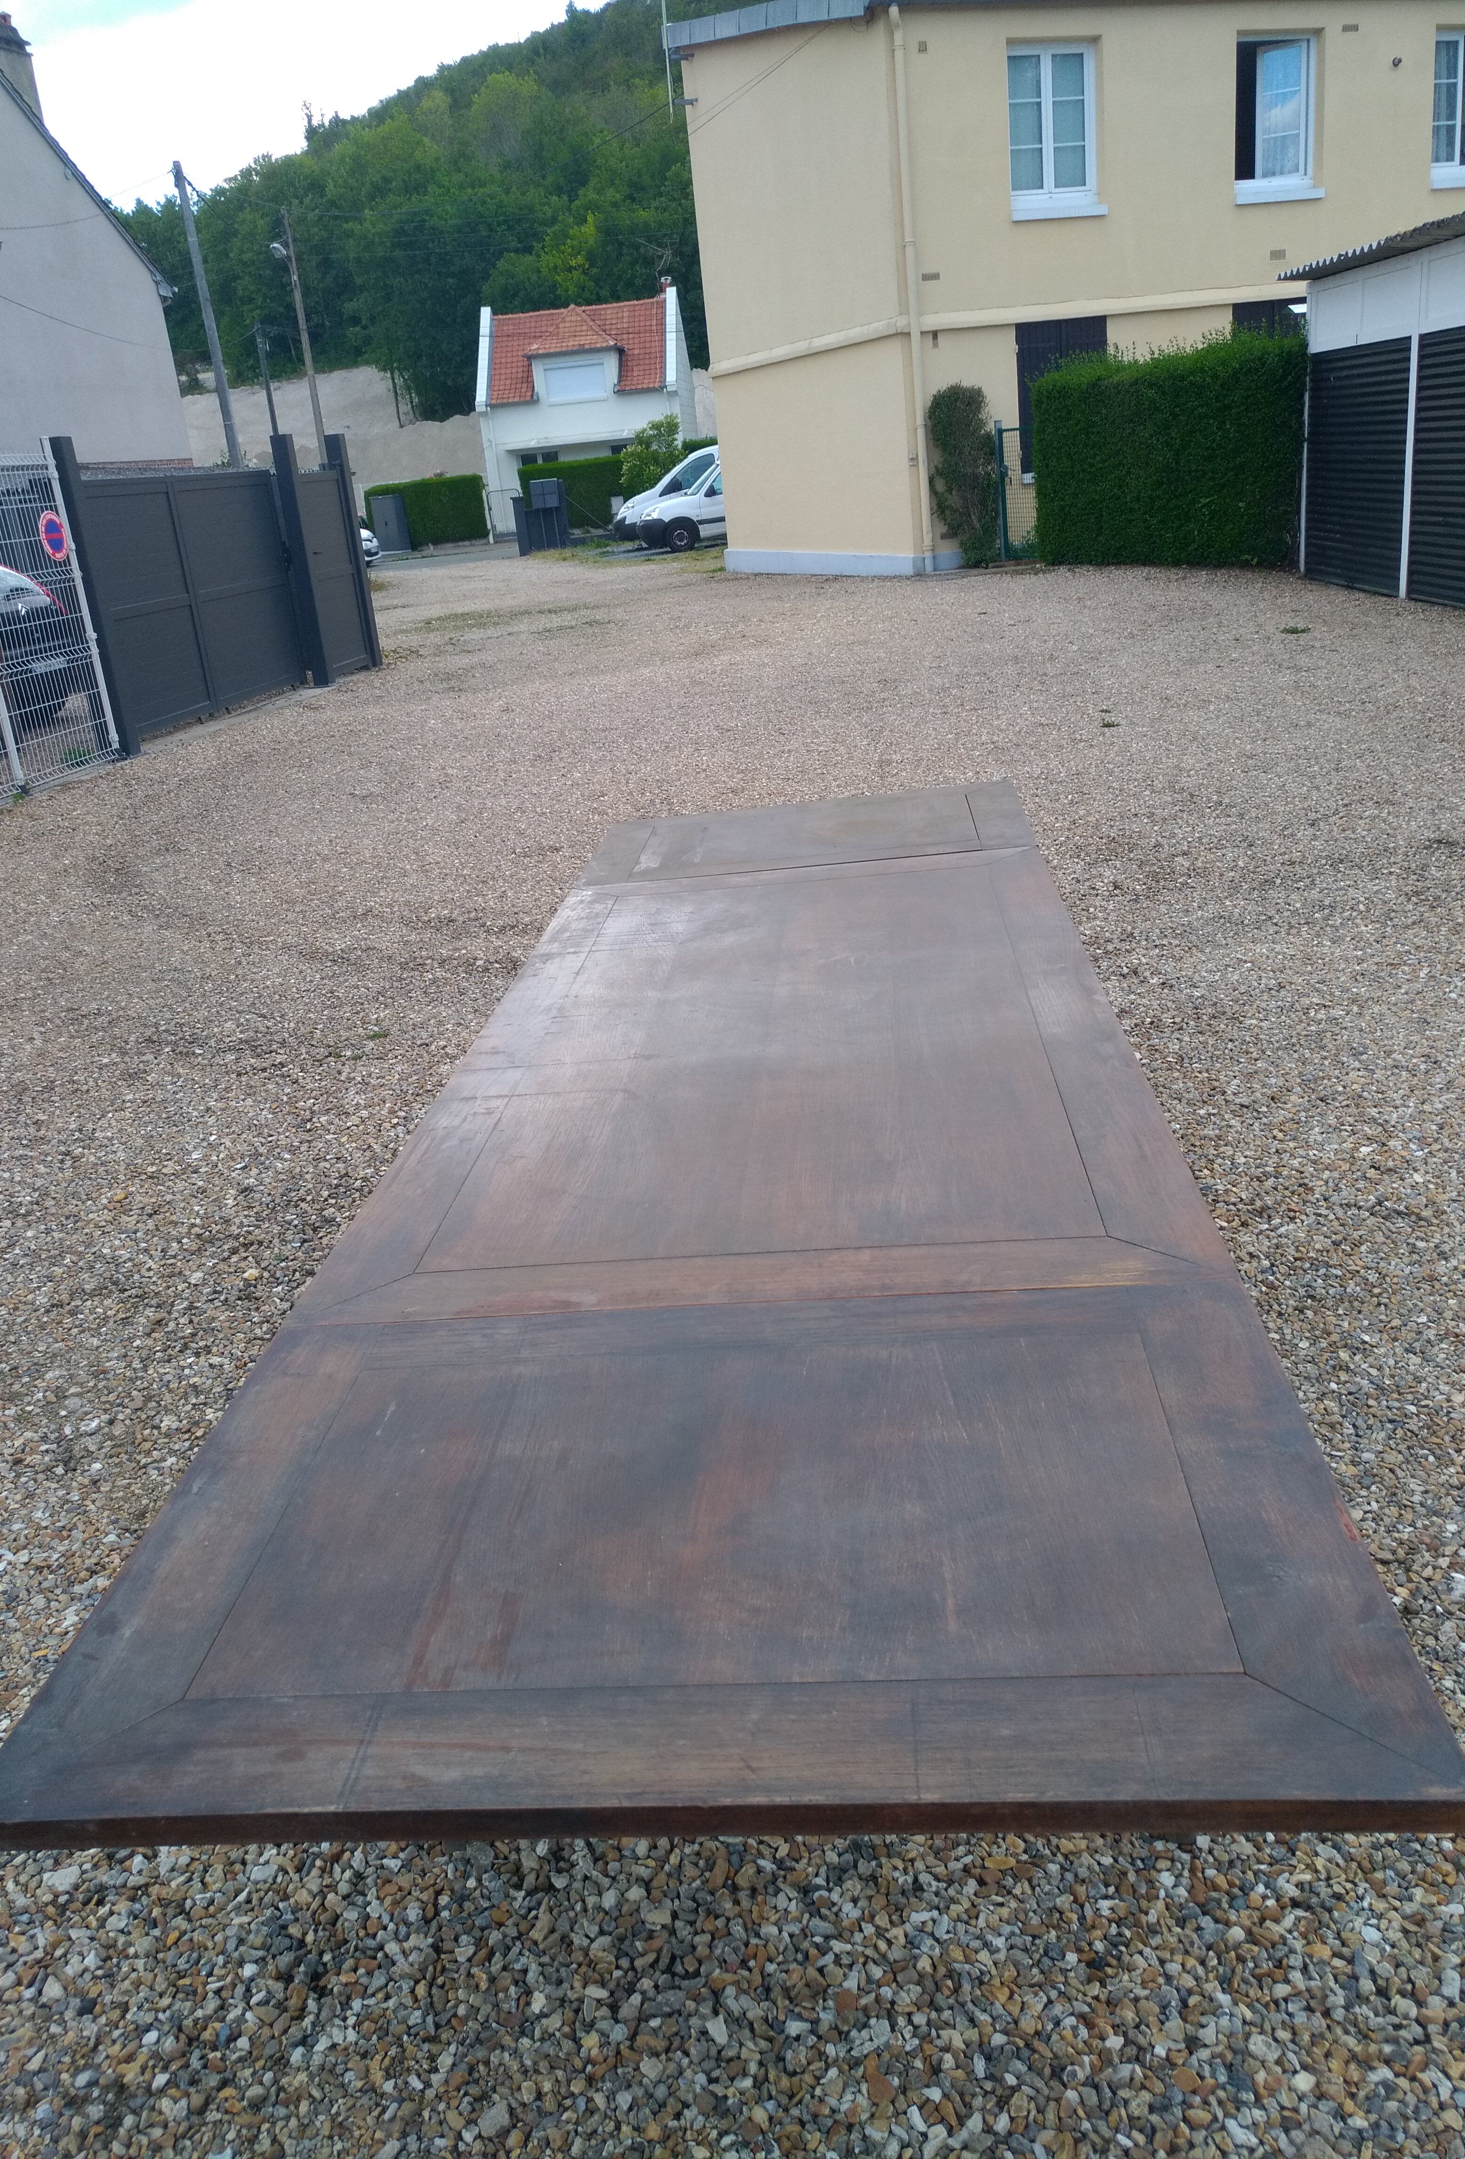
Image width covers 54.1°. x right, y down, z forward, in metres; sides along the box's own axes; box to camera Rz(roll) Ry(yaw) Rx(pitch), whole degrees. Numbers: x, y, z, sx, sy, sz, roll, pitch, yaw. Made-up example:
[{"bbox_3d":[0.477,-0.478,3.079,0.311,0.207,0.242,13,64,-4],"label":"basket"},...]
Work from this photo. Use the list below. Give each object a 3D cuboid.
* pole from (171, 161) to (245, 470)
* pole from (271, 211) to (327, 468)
[{"bbox_3d":[-10.366,-14.372,29.000,0.320,7.400,0.320,-6,21,0],"label":"pole"},{"bbox_3d":[-10.202,-16.652,34.500,0.600,7.400,0.400,-6,21,0],"label":"pole"}]

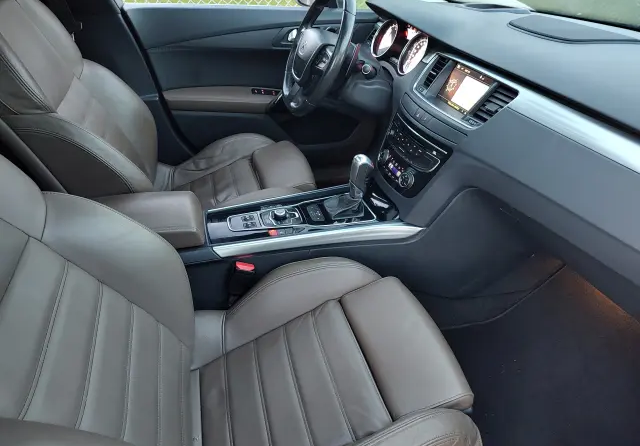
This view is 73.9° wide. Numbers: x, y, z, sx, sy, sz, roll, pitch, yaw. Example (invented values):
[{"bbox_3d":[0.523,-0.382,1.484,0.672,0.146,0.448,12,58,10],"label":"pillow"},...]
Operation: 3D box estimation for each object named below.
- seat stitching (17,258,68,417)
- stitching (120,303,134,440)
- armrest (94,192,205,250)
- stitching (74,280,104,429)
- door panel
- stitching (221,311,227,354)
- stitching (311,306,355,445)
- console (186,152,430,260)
[{"bbox_3d":[-0.323,0.123,0.506,0.013,0.013,0.245,-39,38,10],"label":"seat stitching"},{"bbox_3d":[-0.317,0.232,0.706,0.012,0.014,0.268,-30,38,4],"label":"stitching"},{"bbox_3d":[-0.401,-0.001,0.891,0.300,0.056,0.165,-6,36,-16],"label":"armrest"},{"bbox_3d":[-0.348,0.184,0.650,0.012,0.014,0.277,-30,38,4],"label":"stitching"},{"bbox_3d":[-0.154,-0.446,1.566,0.920,0.640,0.120,-7,36,-15],"label":"door panel"},{"bbox_3d":[-0.212,0.241,0.934,0.012,0.012,0.090,0,61,-10],"label":"stitching"},{"bbox_3d":[0.017,0.243,0.715,0.013,0.014,0.255,-24,39,-3],"label":"stitching"},{"bbox_3d":[-0.039,-0.067,0.969,0.485,0.160,0.220,-9,37,-14],"label":"console"}]

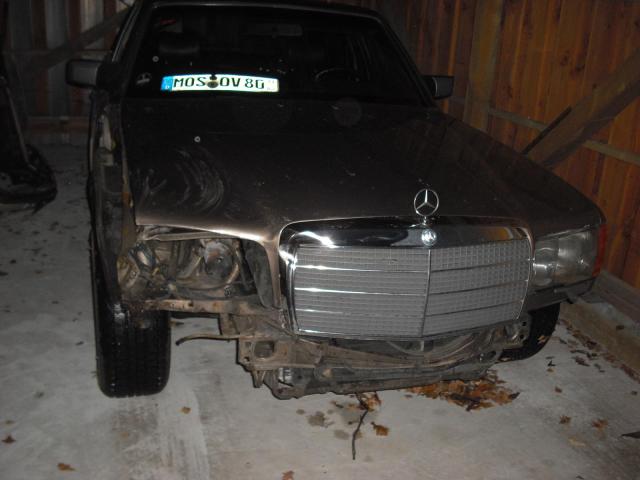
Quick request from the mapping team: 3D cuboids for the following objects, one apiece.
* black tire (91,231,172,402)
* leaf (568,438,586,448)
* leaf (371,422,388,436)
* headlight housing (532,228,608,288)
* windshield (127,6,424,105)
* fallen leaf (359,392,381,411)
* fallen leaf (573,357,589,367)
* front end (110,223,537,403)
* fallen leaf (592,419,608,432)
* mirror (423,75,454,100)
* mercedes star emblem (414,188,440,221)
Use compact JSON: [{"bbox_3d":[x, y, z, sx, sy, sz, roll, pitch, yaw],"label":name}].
[{"bbox_3d":[-0.666,0.234,2.460,0.207,0.625,0.625,-2,18,-19],"label":"black tire"},{"bbox_3d":[0.870,0.687,2.373,0.065,0.012,0.065,11,18,23],"label":"leaf"},{"bbox_3d":[0.201,0.639,2.369,0.062,0.015,0.078,6,17,6],"label":"leaf"},{"bbox_3d":[0.792,0.051,2.348,0.440,0.205,0.180,-8,20,-33],"label":"headlight housing"},{"bbox_3d":[-0.179,-0.864,3.221,1.420,0.130,0.605,-2,58,-19],"label":"windshield"},{"bbox_3d":[0.178,0.582,2.533,0.080,0.025,0.100,6,17,5],"label":"fallen leaf"},{"bbox_3d":[1.106,0.516,2.983,0.070,0.015,0.085,11,18,22],"label":"fallen leaf"},{"bbox_3d":[0.042,0.181,2.094,1.205,0.533,0.445,-2,18,-19],"label":"front end"},{"bbox_3d":[0.995,0.658,2.492,0.060,0.015,0.085,12,19,24],"label":"fallen leaf"},{"bbox_3d":[0.606,-0.780,3.594,0.175,0.125,0.110,-2,18,-19],"label":"mirror"},{"bbox_3d":[0.295,-0.095,1.948,0.080,0.105,0.014,-2,18,-19],"label":"mercedes star emblem"}]

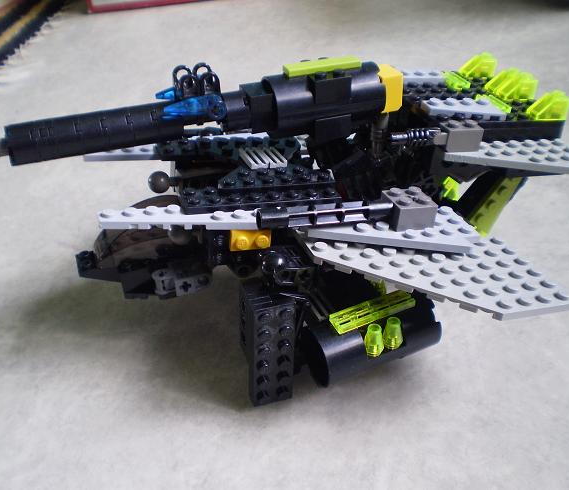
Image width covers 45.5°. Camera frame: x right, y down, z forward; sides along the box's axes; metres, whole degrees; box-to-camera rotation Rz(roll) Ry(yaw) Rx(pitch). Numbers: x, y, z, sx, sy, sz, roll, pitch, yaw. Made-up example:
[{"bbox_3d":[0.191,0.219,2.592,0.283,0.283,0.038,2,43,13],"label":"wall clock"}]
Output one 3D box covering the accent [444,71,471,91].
[{"bbox_3d":[0.082,-0.079,0.327,0.008,0.003,0.016,-5,32,-19],"label":"accent"}]

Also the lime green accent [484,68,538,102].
[{"bbox_3d":[0.107,-0.076,0.318,0.016,0.011,0.016,-5,33,-18],"label":"lime green accent"}]

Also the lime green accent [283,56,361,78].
[{"bbox_3d":[0.016,-0.076,0.288,0.032,0.003,0.008,-12,34,-15],"label":"lime green accent"}]

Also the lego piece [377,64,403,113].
[{"bbox_3d":[0.044,-0.068,0.297,0.012,0.016,0.016,-12,33,-13],"label":"lego piece"}]

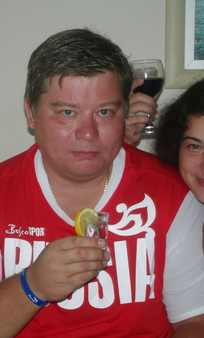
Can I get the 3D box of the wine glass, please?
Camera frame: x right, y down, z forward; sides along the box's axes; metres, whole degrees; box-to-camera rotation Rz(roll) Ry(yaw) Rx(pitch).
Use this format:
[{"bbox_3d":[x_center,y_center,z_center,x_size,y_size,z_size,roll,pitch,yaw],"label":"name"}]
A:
[{"bbox_3d":[0.091,-0.143,2.070,0.075,0.142,0.075,-4,12,0],"label":"wine glass"}]

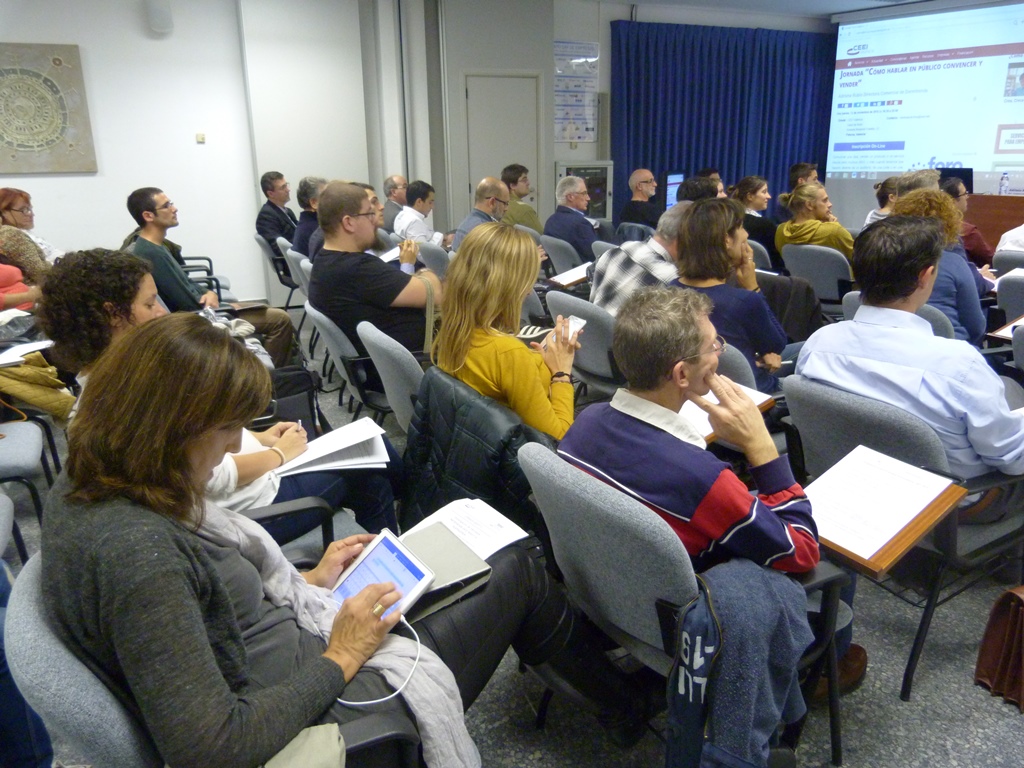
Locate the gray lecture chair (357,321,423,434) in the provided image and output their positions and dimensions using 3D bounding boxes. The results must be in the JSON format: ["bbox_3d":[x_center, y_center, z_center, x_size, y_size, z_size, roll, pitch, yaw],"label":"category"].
[{"bbox_3d":[-0.213,0.141,2.830,0.580,0.800,0.580,-9,19,-25],"label":"gray lecture chair"}]

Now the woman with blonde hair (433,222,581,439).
[{"bbox_3d":[0.202,0.106,2.240,0.800,1.200,0.500,-9,19,-24],"label":"woman with blonde hair"}]

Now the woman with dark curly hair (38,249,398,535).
[{"bbox_3d":[-0.656,0.265,1.783,0.800,1.190,0.500,-8,18,-22],"label":"woman with dark curly hair"}]

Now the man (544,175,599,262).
[{"bbox_3d":[0.637,-0.950,5.695,0.840,1.250,0.520,-10,20,-29],"label":"man"}]

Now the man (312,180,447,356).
[{"bbox_3d":[-0.443,-0.206,3.156,0.840,1.280,0.600,-8,19,-23],"label":"man"}]

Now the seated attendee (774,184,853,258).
[{"bbox_3d":[2.210,-0.761,5.059,0.820,1.220,0.520,-13,21,-34],"label":"seated attendee"}]

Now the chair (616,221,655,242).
[{"bbox_3d":[1.291,-0.994,6.456,0.580,0.800,0.580,-9,19,-24],"label":"chair"}]

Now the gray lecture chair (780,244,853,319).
[{"bbox_3d":[2.181,-0.566,5.072,0.630,0.840,0.600,-14,21,-36],"label":"gray lecture chair"}]

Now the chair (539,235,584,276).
[{"bbox_3d":[0.582,-0.732,5.639,0.580,0.800,0.580,-9,19,-24],"label":"chair"}]

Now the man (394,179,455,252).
[{"bbox_3d":[-0.516,-0.974,5.786,0.780,1.210,0.520,-8,19,-23],"label":"man"}]

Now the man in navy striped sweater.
[{"bbox_3d":[0.474,0.305,1.759,0.830,1.170,0.580,-12,21,-33],"label":"man in navy striped sweater"}]

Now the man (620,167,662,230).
[{"bbox_3d":[1.251,-1.173,6.257,0.800,1.260,0.520,-9,19,-24],"label":"man"}]

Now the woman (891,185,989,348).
[{"bbox_3d":[1.847,-0.198,3.211,0.820,1.240,0.500,-13,21,-34],"label":"woman"}]

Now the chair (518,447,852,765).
[{"bbox_3d":[0.379,0.499,1.695,0.630,0.840,0.600,-12,21,-33],"label":"chair"}]

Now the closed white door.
[{"bbox_3d":[-0.080,-1.965,7.460,0.750,2.110,0.060,-6,18,-17],"label":"closed white door"}]

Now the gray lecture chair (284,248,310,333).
[{"bbox_3d":[-1.164,-0.533,5.079,0.580,0.800,0.580,-8,19,-23],"label":"gray lecture chair"}]

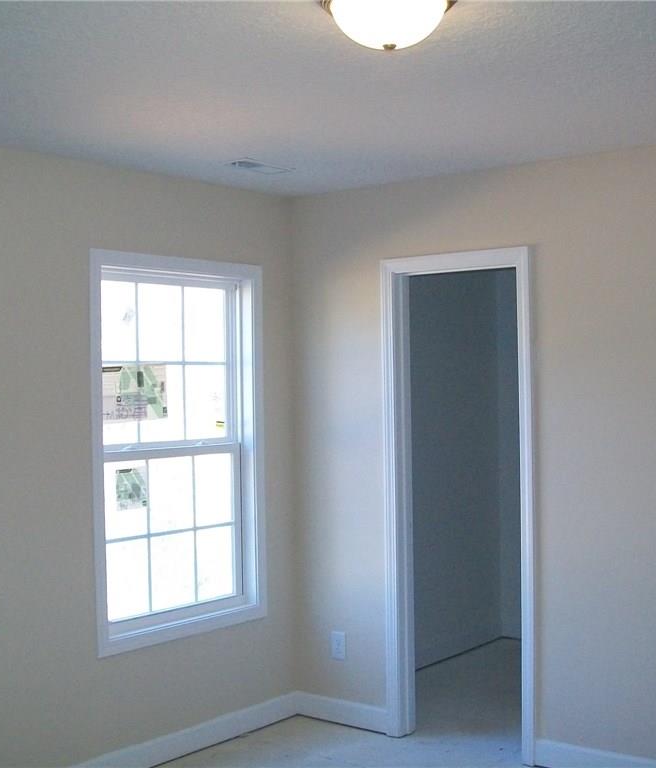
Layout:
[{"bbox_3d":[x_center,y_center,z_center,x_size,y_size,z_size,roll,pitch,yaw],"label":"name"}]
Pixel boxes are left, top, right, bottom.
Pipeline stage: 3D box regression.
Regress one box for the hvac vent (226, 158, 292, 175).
[{"bbox_3d":[-0.273,-0.871,4.271,0.145,0.018,0.280,-1,0,39],"label":"hvac vent"}]

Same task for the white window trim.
[{"bbox_3d":[-0.641,0.270,4.503,0.120,1.595,0.978,-1,0,39],"label":"white window trim"}]

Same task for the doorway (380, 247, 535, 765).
[{"bbox_3d":[0.580,0.505,4.521,0.734,2.103,0.150,-1,0,39],"label":"doorway"}]

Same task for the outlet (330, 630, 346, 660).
[{"bbox_3d":[0.048,1.194,4.864,0.074,0.119,0.010,-1,0,39],"label":"outlet"}]

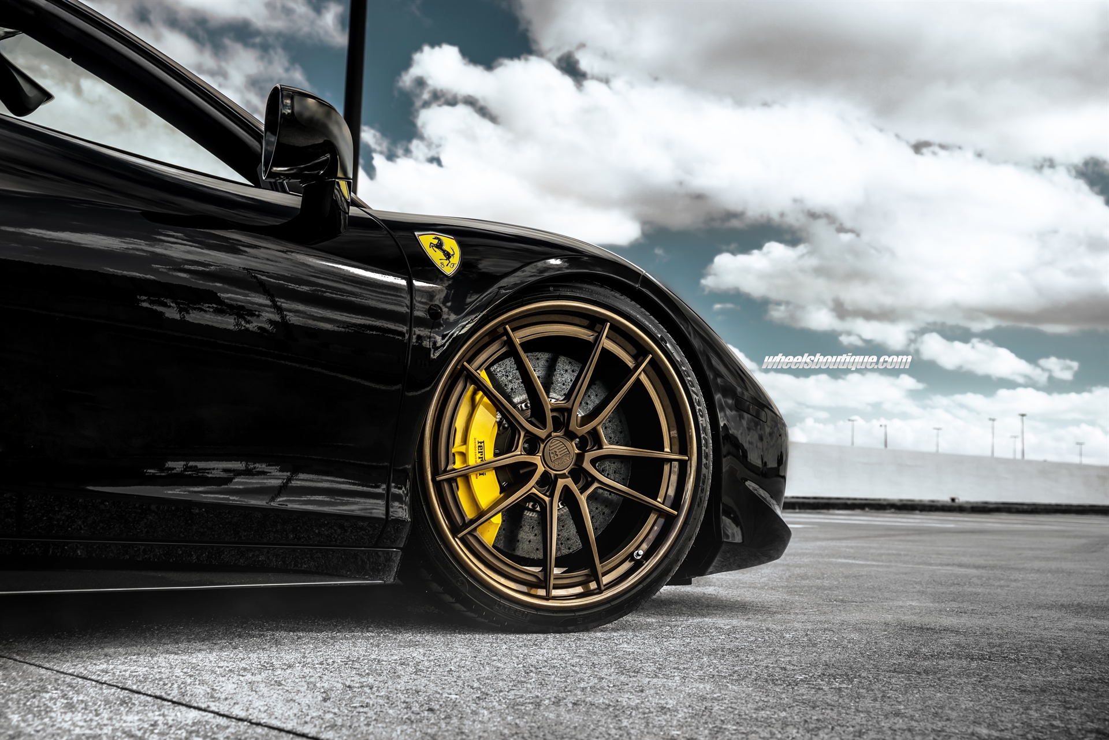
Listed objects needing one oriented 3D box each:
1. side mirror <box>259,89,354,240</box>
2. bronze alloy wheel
[{"bbox_3d":[-0.426,-0.351,2.116,0.155,0.255,0.220,4,-6,-27],"label":"side mirror"},{"bbox_3d":[-0.031,0.163,2.384,0.680,0.678,0.255,4,-6,-27],"label":"bronze alloy wheel"}]

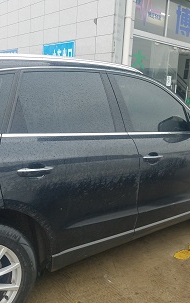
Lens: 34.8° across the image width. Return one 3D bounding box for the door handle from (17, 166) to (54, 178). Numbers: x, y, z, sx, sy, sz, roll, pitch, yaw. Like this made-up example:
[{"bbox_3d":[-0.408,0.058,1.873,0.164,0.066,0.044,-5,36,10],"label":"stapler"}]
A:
[{"bbox_3d":[-0.324,0.116,1.667,0.219,0.045,0.053,-6,14,-38],"label":"door handle"}]

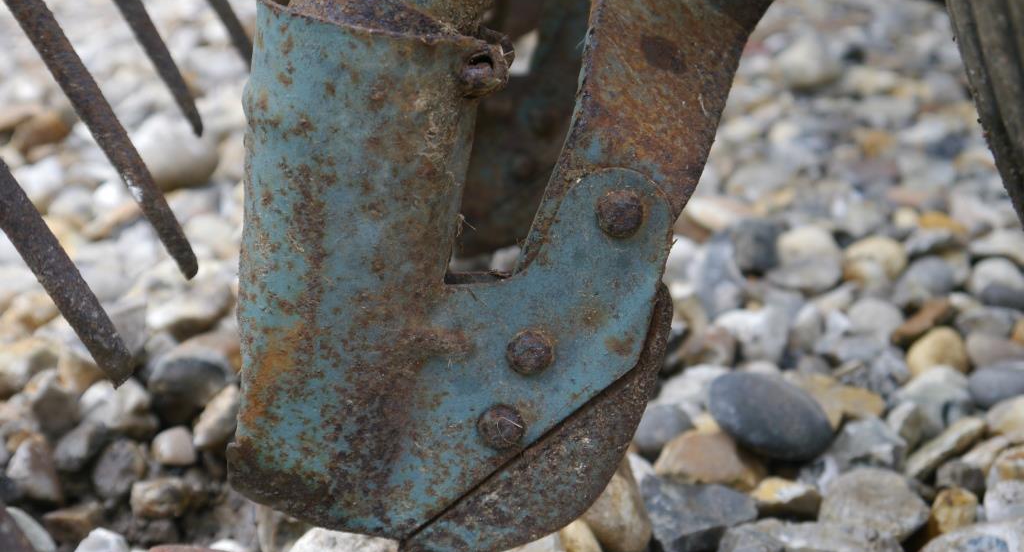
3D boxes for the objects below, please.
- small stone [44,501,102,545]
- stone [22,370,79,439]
[{"bbox_3d":[-0.193,0.109,0.627,0.027,0.015,0.022,0,22,0],"label":"small stone"},{"bbox_3d":[-0.191,0.053,0.589,0.024,0.026,0.024,0,22,0],"label":"stone"}]

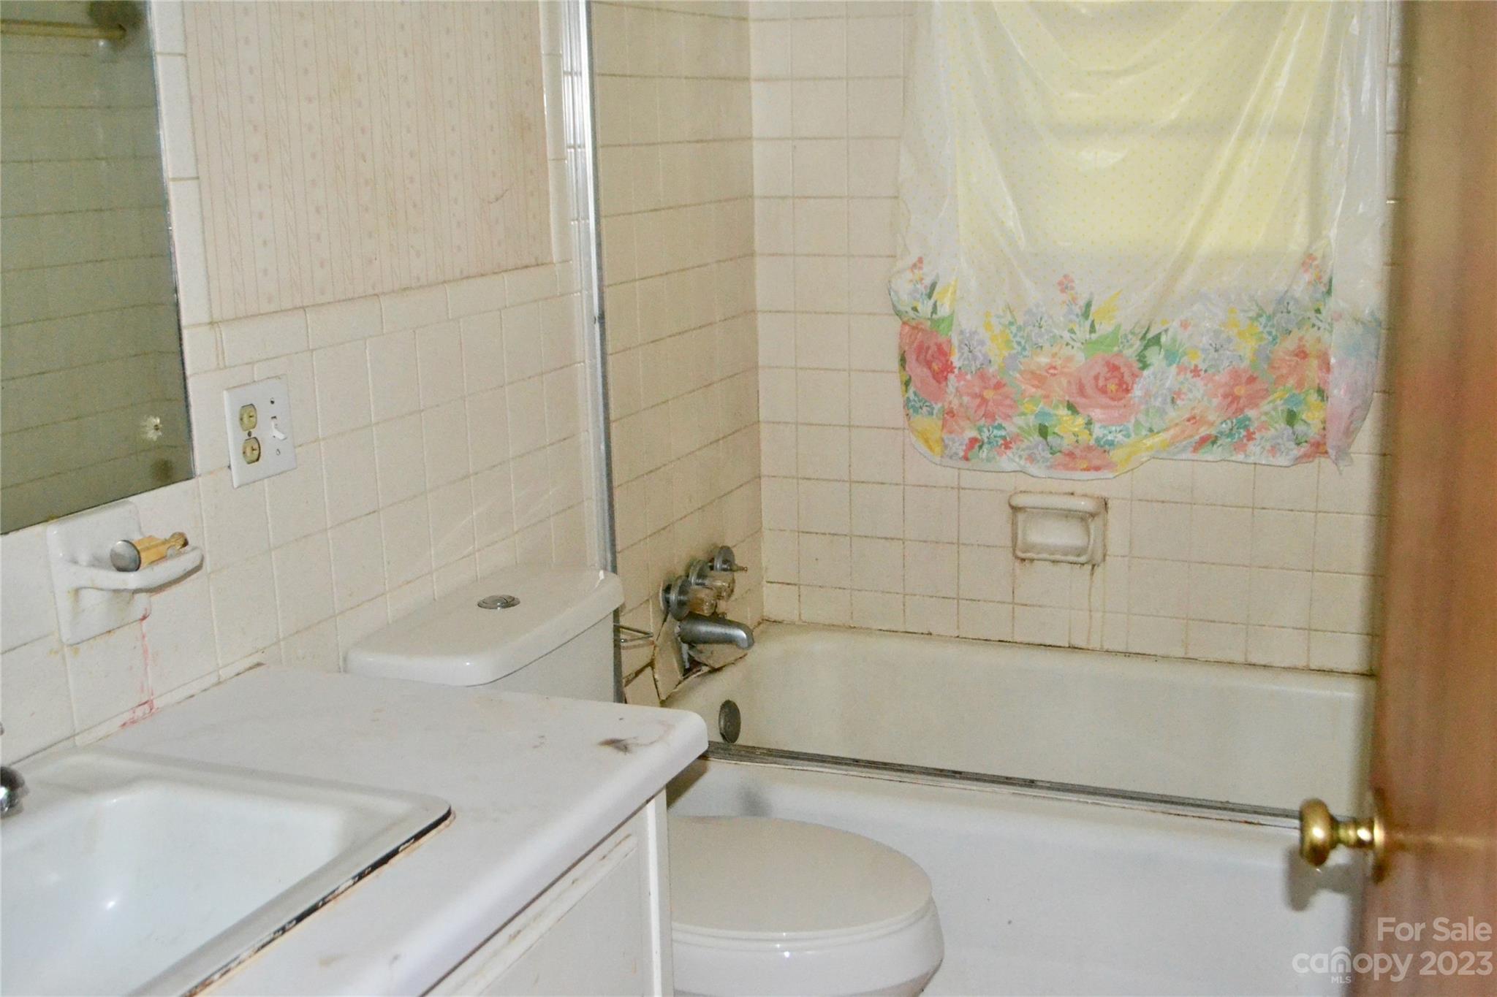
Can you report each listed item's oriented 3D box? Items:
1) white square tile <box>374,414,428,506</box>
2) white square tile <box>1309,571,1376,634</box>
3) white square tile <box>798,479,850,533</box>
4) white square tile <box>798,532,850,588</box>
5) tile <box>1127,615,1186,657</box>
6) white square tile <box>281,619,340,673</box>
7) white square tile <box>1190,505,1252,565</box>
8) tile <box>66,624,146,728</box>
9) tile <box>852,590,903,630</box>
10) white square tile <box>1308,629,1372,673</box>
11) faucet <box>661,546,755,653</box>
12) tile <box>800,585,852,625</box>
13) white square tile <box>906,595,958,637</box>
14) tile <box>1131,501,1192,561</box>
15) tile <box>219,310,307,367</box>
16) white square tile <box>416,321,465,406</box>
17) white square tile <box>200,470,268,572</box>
[{"bbox_3d":[-0.455,-0.050,2.113,0.010,0.108,0.108,4,14,22],"label":"white square tile"},{"bbox_3d":[1.064,0.187,2.889,0.108,0.109,0.009,4,14,22],"label":"white square tile"},{"bbox_3d":[0.155,0.016,3.233,0.108,0.109,0.009,4,14,22],"label":"white square tile"},{"bbox_3d":[0.157,0.125,3.271,0.108,0.108,0.010,4,14,22],"label":"white square tile"},{"bbox_3d":[0.764,0.257,3.032,0.108,0.075,0.009,4,14,22],"label":"tile"},{"bbox_3d":[-0.537,0.209,1.987,0.008,0.108,0.108,4,14,22],"label":"white square tile"},{"bbox_3d":[0.866,0.067,2.964,0.108,0.108,0.010,4,14,22],"label":"white square tile"},{"bbox_3d":[-0.662,0.175,1.669,0.008,0.105,0.108,4,14,22],"label":"tile"},{"bbox_3d":[0.258,0.221,3.241,0.108,0.077,0.008,4,14,22],"label":"tile"},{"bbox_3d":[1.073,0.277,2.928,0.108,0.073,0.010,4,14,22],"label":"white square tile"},{"bbox_3d":[-0.045,0.188,2.940,0.147,0.180,0.247,4,14,22],"label":"faucet"},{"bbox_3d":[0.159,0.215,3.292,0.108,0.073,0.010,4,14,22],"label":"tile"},{"bbox_3d":[0.361,0.230,3.200,0.108,0.076,0.009,4,14,22],"label":"white square tile"},{"bbox_3d":[0.759,0.059,2.987,0.108,0.109,0.009,4,14,22],"label":"tile"},{"bbox_3d":[-0.557,-0.186,1.867,0.008,0.050,0.151,4,14,22],"label":"tile"},{"bbox_3d":[-0.417,-0.181,2.188,0.010,0.108,0.108,4,14,22],"label":"white square tile"},{"bbox_3d":[-0.580,0.019,1.820,0.009,0.108,0.106,4,14,22],"label":"white square tile"}]

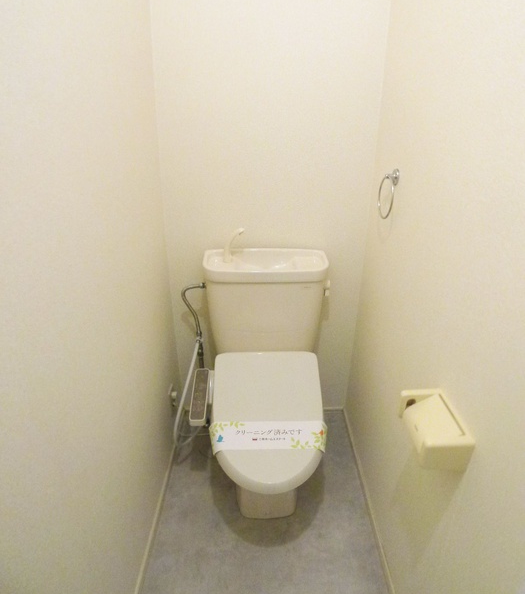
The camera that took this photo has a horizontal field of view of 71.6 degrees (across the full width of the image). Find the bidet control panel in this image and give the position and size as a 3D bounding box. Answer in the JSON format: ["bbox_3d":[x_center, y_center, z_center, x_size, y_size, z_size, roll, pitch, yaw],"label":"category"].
[{"bbox_3d":[-0.222,0.352,1.288,0.057,0.041,0.275,-2,25,-5],"label":"bidet control panel"}]

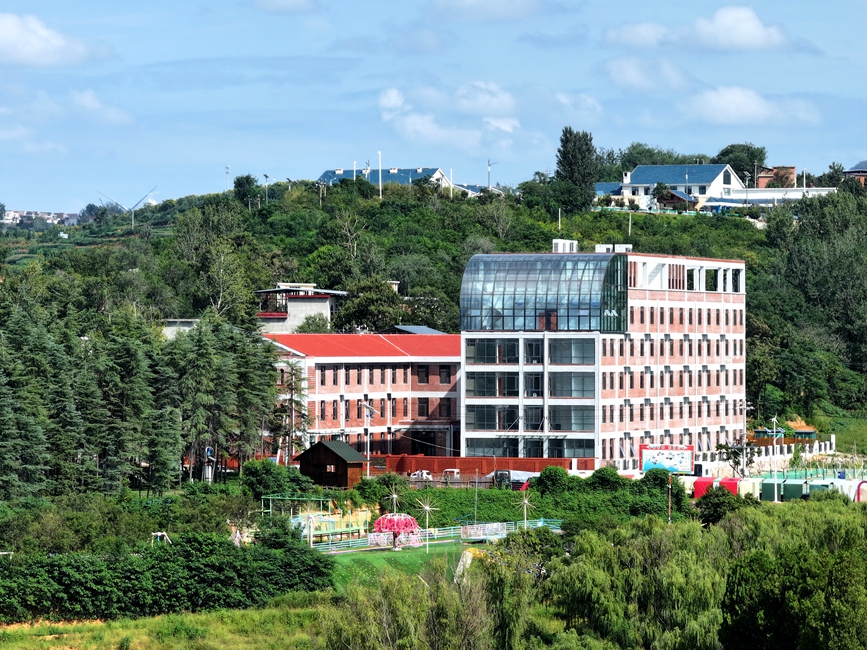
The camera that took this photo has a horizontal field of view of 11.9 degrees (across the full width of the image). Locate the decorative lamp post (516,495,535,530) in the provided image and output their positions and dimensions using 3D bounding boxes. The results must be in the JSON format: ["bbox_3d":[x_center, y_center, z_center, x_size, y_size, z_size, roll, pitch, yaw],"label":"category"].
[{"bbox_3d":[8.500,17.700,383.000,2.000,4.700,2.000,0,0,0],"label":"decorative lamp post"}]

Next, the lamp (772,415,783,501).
[{"bbox_3d":[34.900,13.500,422.000,1.300,8.800,1.000,0,0,20],"label":"lamp"}]

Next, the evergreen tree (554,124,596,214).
[{"bbox_3d":[26.600,-29.200,780.000,7.900,16.200,7.900,0,0,0],"label":"evergreen tree"}]

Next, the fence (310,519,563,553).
[{"bbox_3d":[1.000,19.700,391.000,0.300,1.100,48.000,0,0,29],"label":"fence"}]

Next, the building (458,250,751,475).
[{"bbox_3d":[20.400,4.000,477.400,15.800,24.200,58.800,0,0,20],"label":"building"}]

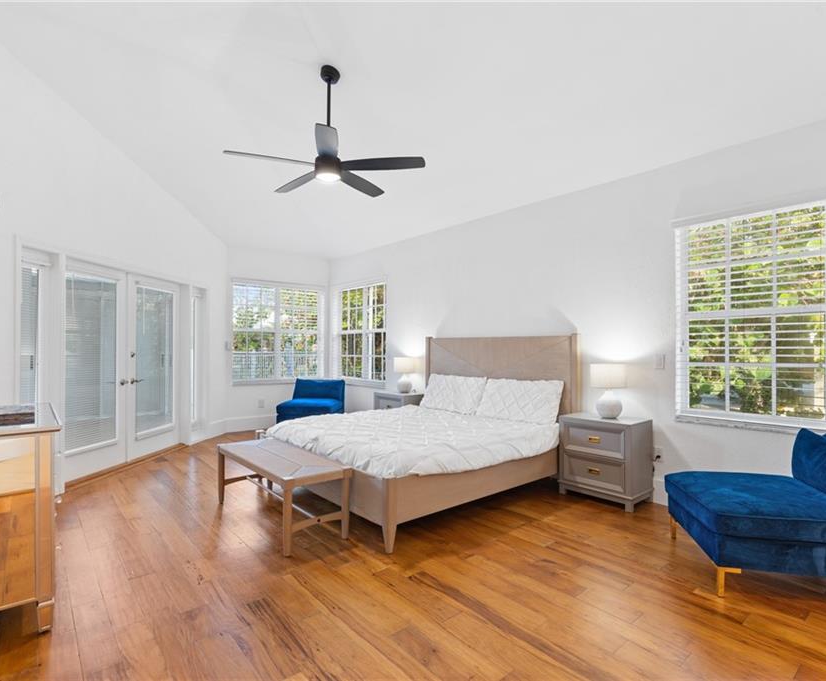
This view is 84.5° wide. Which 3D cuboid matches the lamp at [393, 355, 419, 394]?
[{"bbox_3d":[-0.118,0.450,5.917,0.300,0.475,0.300,0,-1,-40],"label":"lamp"}]

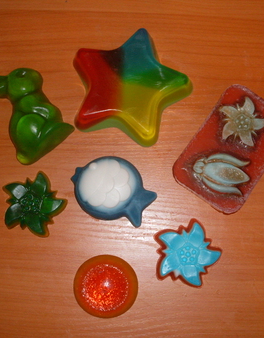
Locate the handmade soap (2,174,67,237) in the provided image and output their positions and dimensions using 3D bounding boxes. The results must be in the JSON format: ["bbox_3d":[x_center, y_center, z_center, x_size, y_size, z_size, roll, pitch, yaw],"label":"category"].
[{"bbox_3d":[-0.081,0.027,0.398,0.053,0.014,0.052,20,82,3],"label":"handmade soap"}]

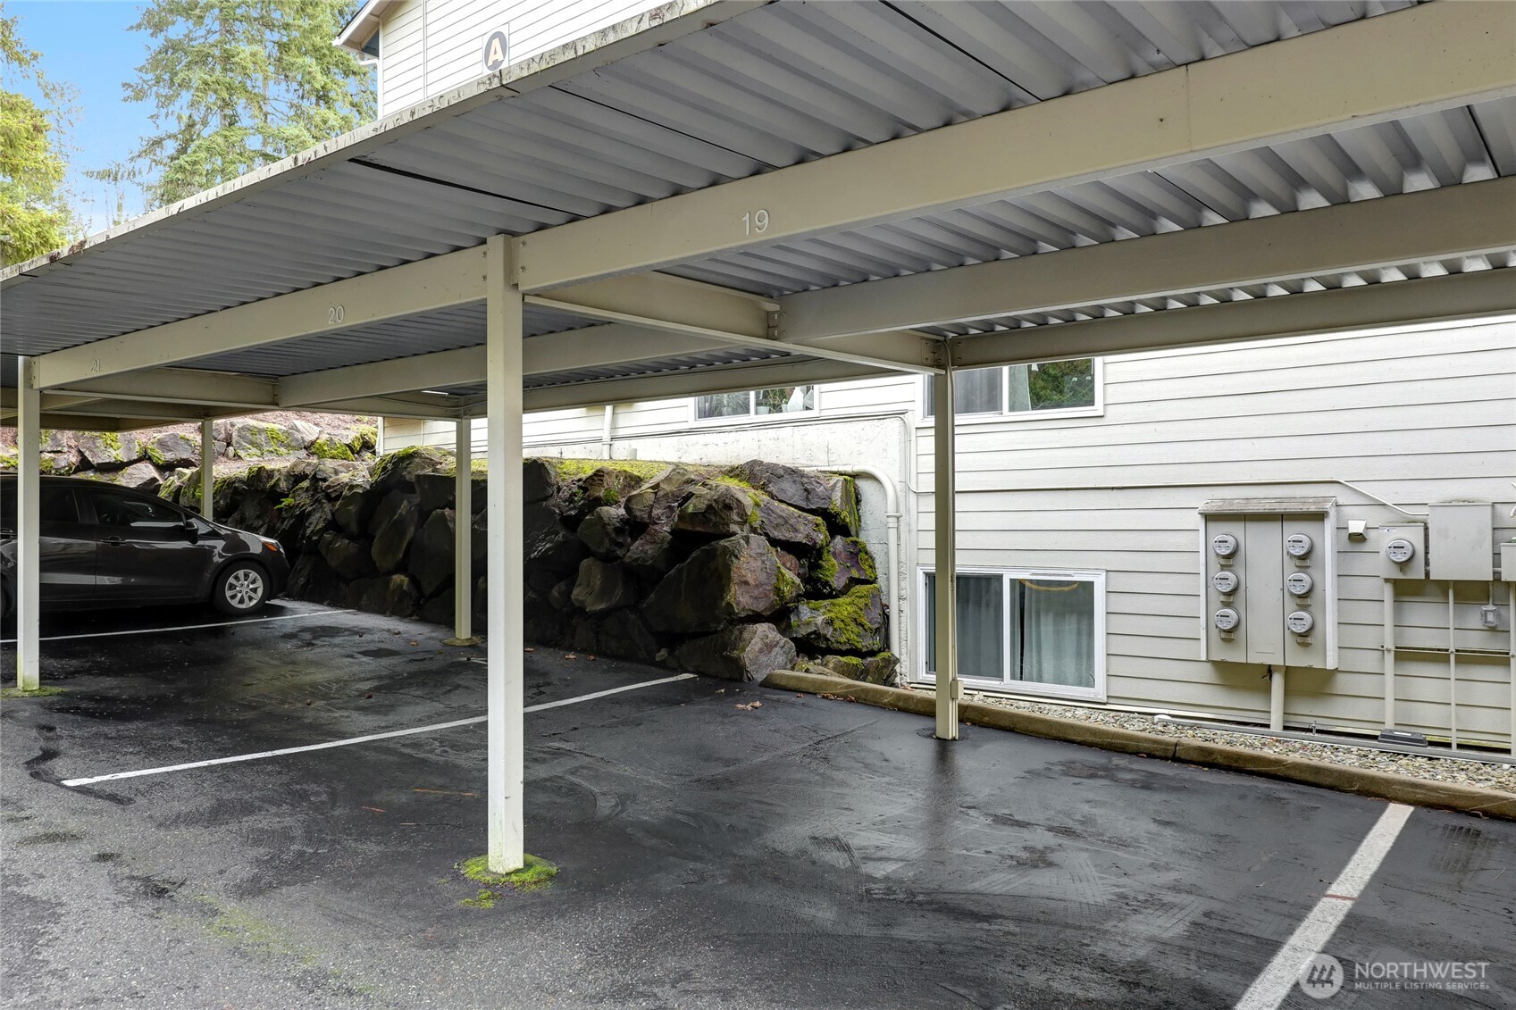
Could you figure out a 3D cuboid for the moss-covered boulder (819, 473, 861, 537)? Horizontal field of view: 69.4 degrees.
[{"bbox_3d":[0.698,0.000,9.289,0.380,0.560,0.360,-1,-1,19],"label":"moss-covered boulder"}]

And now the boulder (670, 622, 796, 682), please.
[{"bbox_3d":[-0.202,1.175,8.900,0.850,0.460,0.580,-1,-1,40],"label":"boulder"}]

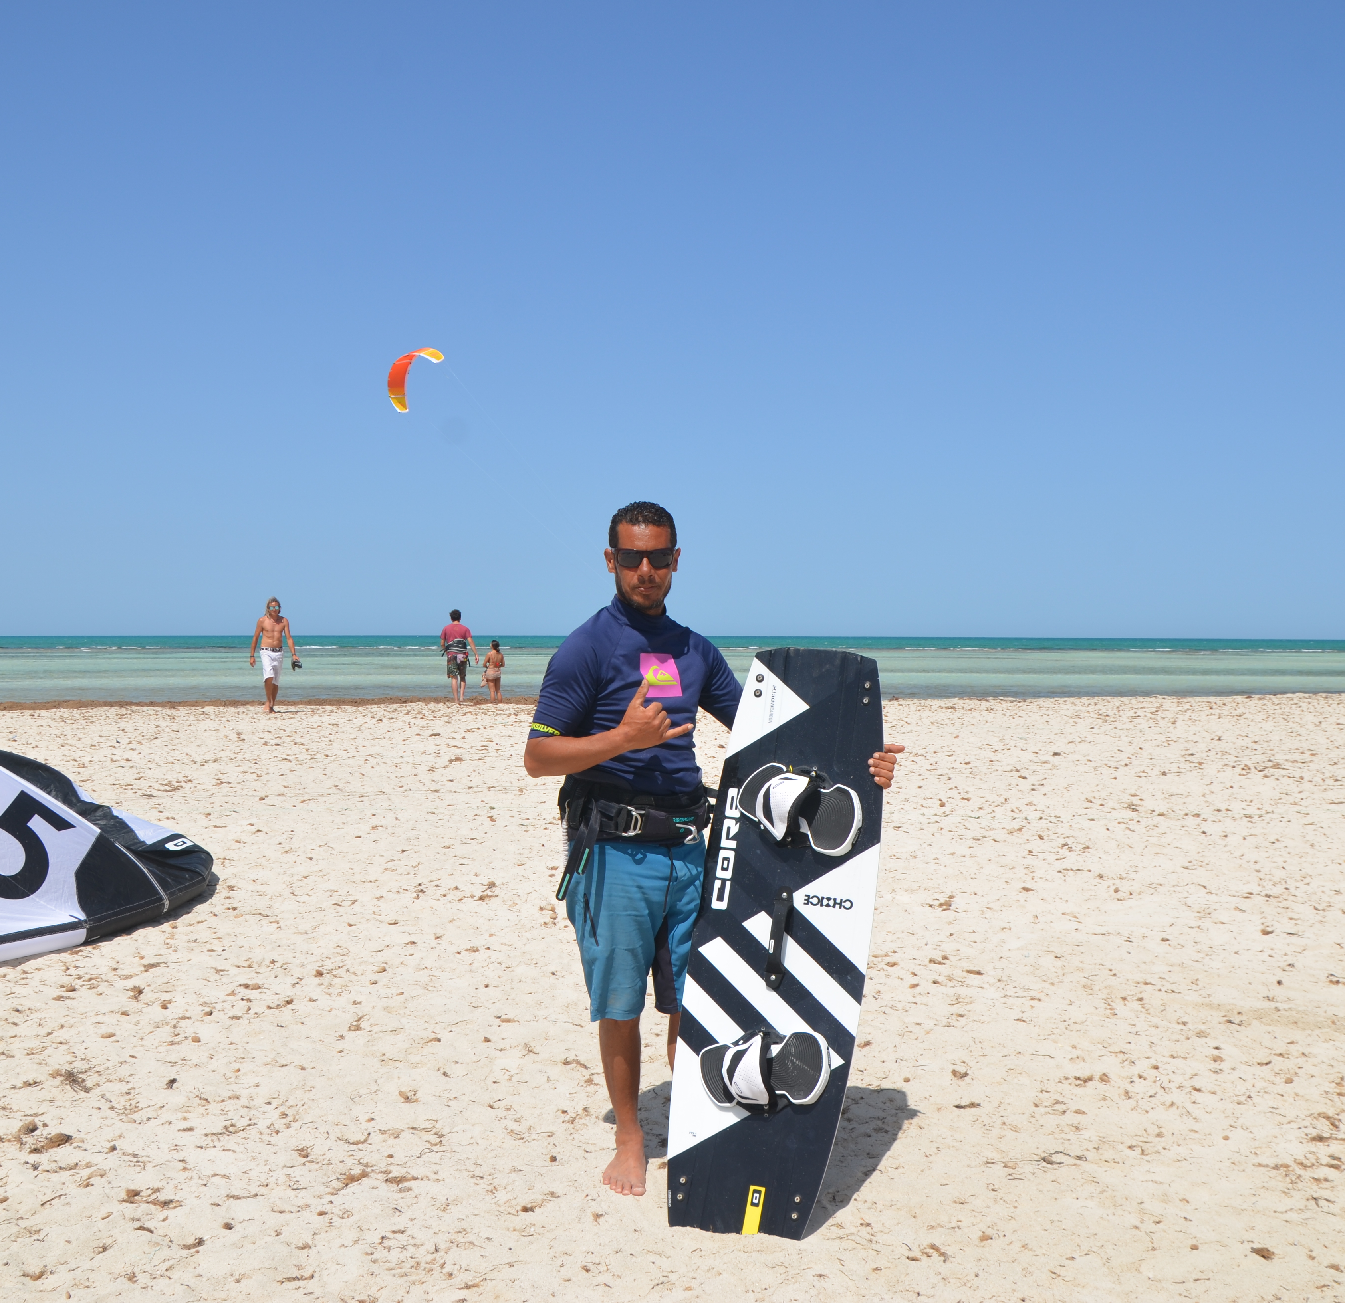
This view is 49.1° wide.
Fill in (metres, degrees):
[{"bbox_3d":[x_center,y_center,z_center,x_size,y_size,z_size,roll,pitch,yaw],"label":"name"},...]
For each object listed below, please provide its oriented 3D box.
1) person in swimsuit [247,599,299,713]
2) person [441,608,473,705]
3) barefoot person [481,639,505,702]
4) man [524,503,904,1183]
[{"bbox_3d":[-6.102,0.059,22.500,0.760,1.780,0.450,0,1,-14],"label":"person in swimsuit"},{"bbox_3d":[-4.034,0.100,27.500,0.660,1.760,0.420,0,1,0],"label":"person"},{"bbox_3d":[-3.427,0.393,28.300,0.450,1.250,0.310,0,1,-9],"label":"barefoot person"},{"bbox_3d":[0.100,0.488,3.750,0.930,1.750,0.500,0,1,-7],"label":"man"}]

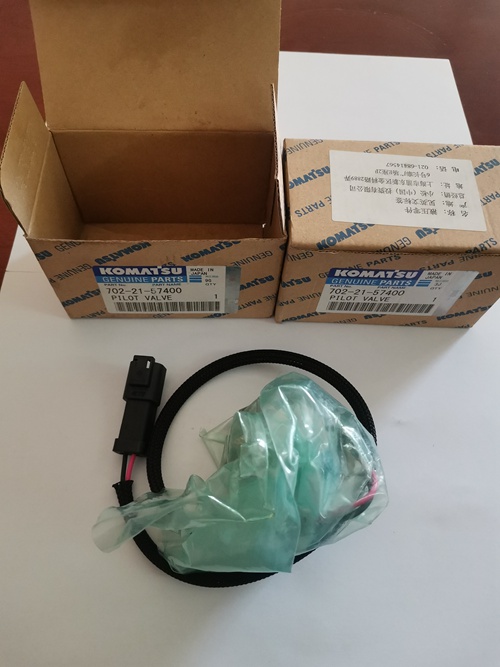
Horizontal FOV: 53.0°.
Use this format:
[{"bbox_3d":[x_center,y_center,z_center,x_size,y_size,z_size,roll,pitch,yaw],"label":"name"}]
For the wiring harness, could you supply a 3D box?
[{"bbox_3d":[0.002,0.050,0.222,0.120,0.043,0.112,2,62,-2],"label":"wiring harness"}]

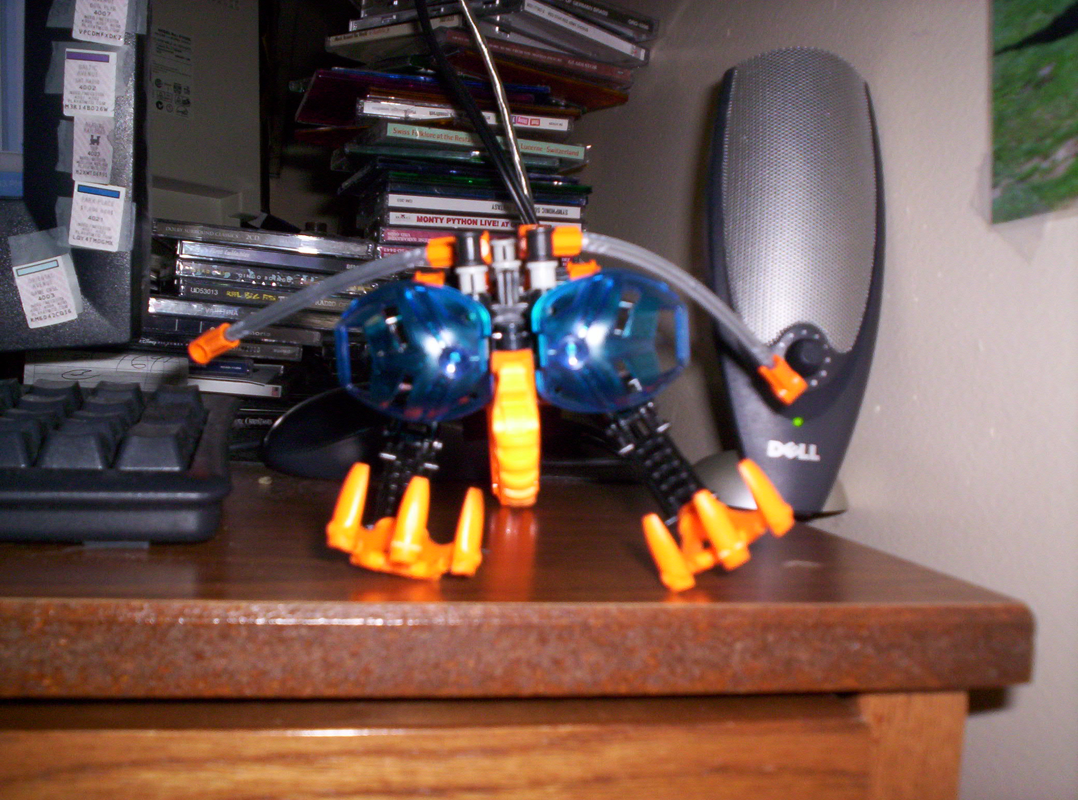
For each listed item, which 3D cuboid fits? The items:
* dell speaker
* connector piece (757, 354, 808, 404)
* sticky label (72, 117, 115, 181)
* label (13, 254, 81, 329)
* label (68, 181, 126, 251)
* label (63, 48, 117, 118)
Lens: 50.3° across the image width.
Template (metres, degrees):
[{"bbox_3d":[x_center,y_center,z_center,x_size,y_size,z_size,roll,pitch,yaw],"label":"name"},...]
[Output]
[{"bbox_3d":[0.101,-0.048,0.453,0.068,0.180,0.082,3,2,1],"label":"dell speaker"},{"bbox_3d":[0.071,-0.006,0.335,0.016,0.007,0.007,57,0,42],"label":"connector piece"},{"bbox_3d":[-0.166,-0.093,0.428,0.014,0.025,0.001,3,-3,-18],"label":"sticky label"},{"bbox_3d":[-0.181,-0.040,0.422,0.017,0.023,0.001,-15,3,-18],"label":"label"},{"bbox_3d":[-0.165,-0.068,0.428,0.017,0.024,0.001,6,-4,-18],"label":"label"},{"bbox_3d":[-0.168,-0.118,0.429,0.018,0.025,0.001,2,-2,-18],"label":"label"}]

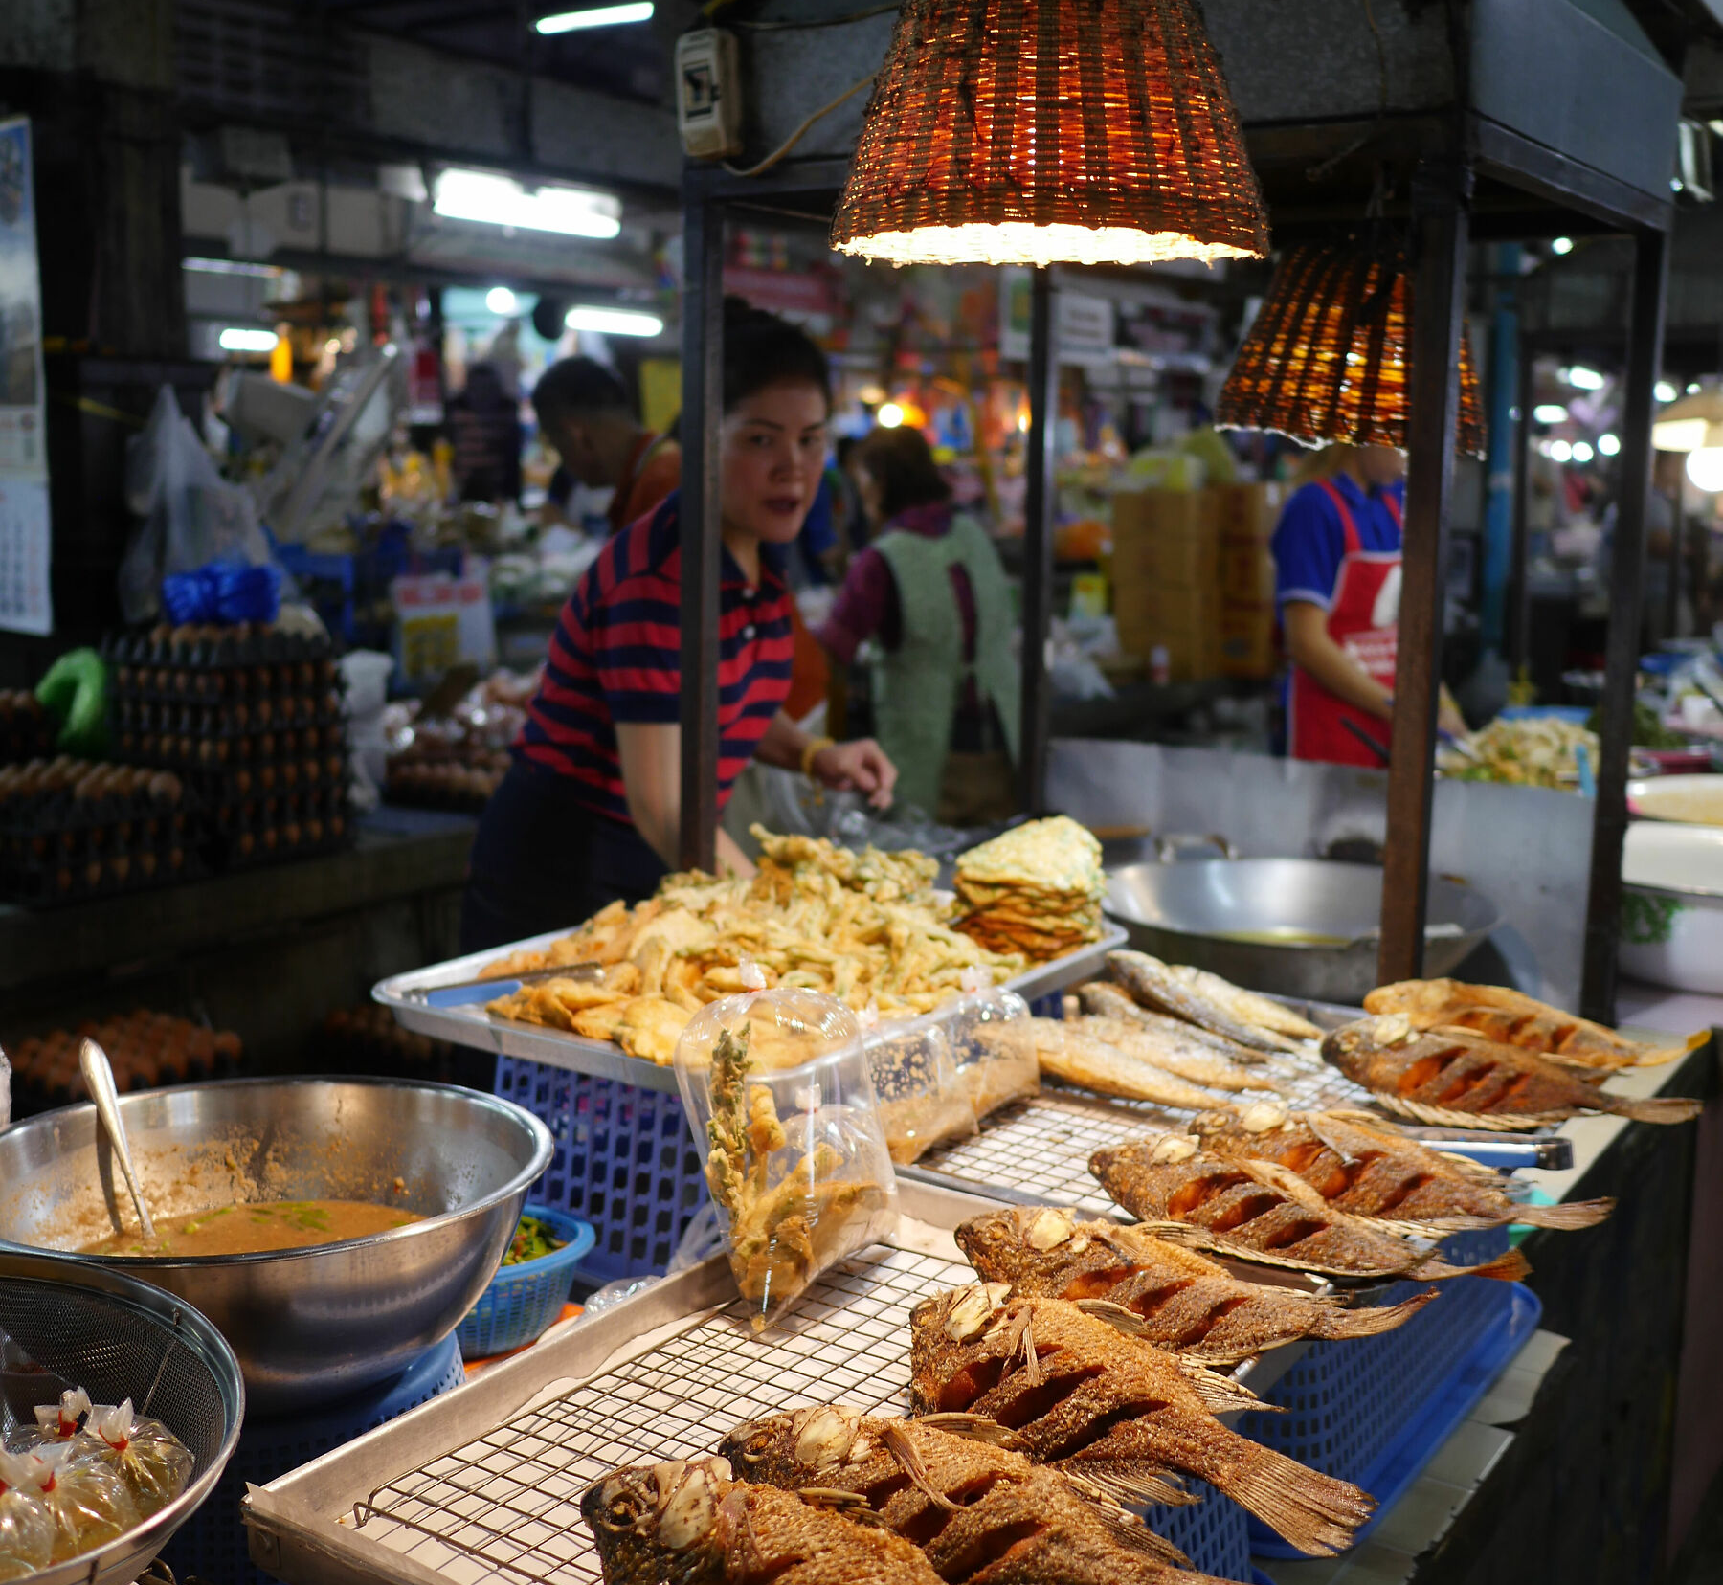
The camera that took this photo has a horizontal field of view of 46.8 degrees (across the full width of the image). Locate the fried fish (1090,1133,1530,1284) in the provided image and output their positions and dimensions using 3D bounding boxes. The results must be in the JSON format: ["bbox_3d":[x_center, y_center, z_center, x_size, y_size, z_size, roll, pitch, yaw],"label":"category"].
[{"bbox_3d":[0.284,0.273,1.310,0.314,0.055,0.125,7,10,39],"label":"fried fish"}]

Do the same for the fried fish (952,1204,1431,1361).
[{"bbox_3d":[0.196,0.289,1.218,0.293,0.055,0.125,3,8,20],"label":"fried fish"}]

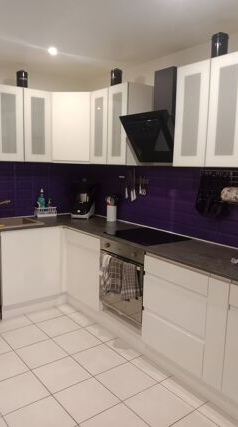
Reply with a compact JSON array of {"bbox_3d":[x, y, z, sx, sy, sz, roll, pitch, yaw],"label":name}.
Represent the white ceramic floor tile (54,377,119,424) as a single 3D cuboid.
[{"bbox_3d":[-0.215,1.234,2.219,0.333,0.010,0.333,-5,10,-38],"label":"white ceramic floor tile"}]

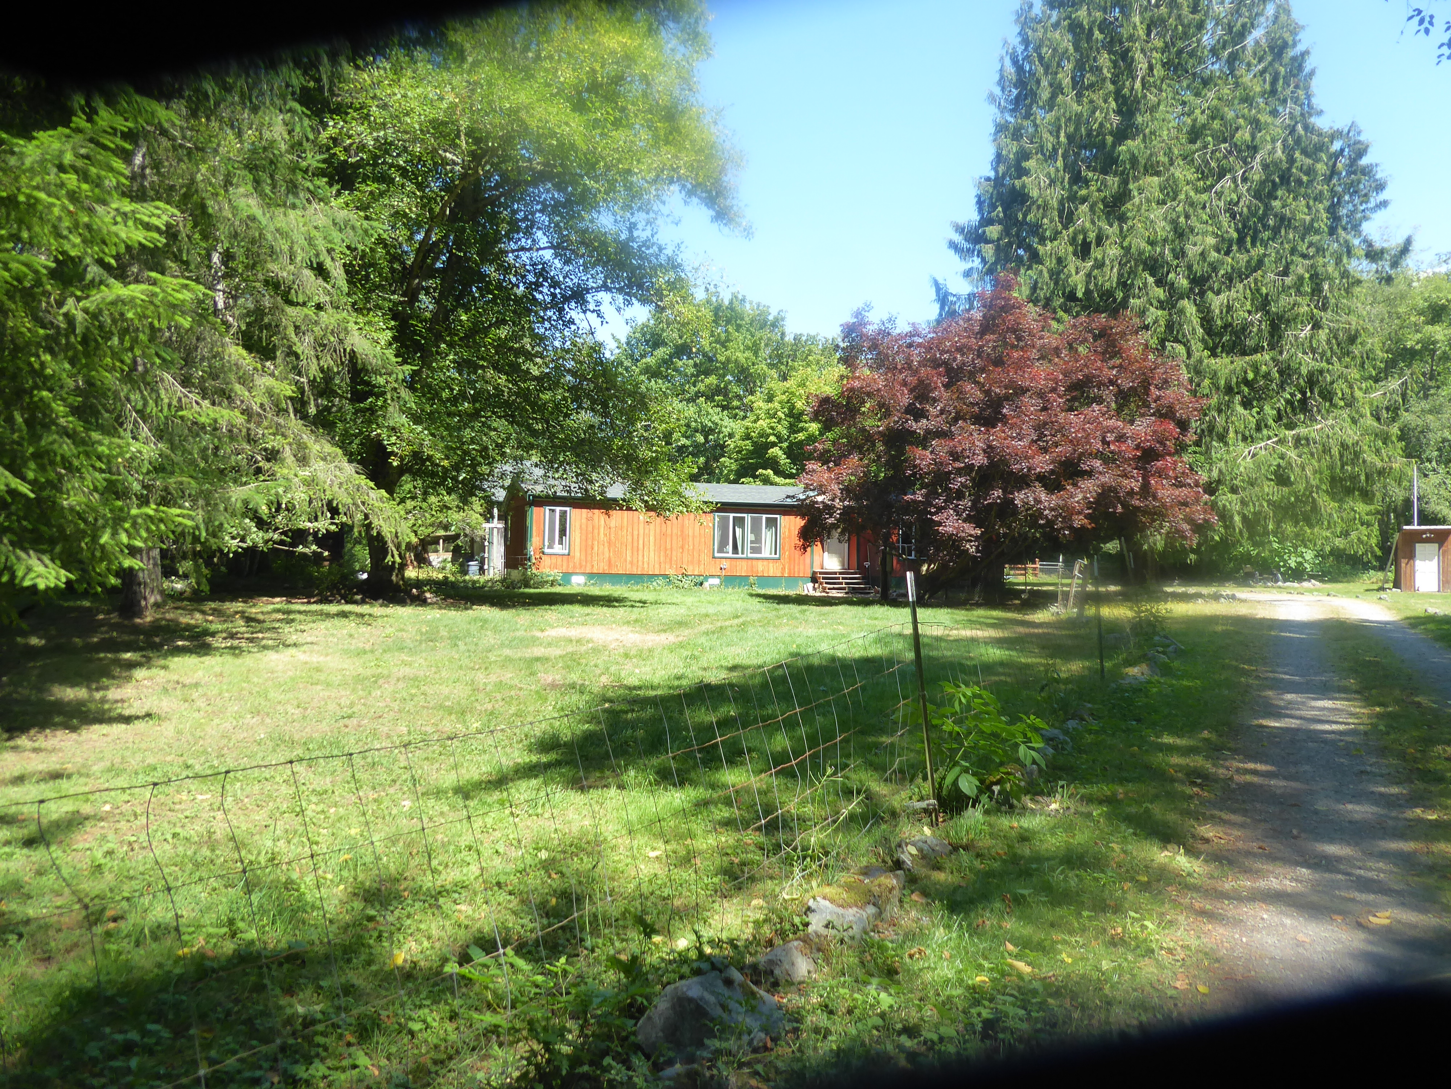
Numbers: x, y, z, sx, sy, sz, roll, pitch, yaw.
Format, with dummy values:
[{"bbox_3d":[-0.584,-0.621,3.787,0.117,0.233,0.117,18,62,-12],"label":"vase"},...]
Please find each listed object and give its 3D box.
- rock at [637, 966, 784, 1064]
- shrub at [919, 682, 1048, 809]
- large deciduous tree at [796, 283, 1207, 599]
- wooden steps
[{"bbox_3d":[-0.045,1.310,3.020,0.420,0.220,0.330,1,0,0],"label":"rock"},{"bbox_3d":[1.440,1.060,5.820,0.710,0.710,0.680,1,0,0],"label":"shrub"},{"bbox_3d":[8.950,-3.300,33.500,13.200,10.300,12.000,1,0,0],"label":"large deciduous tree"},{"bbox_3d":[4.330,1.420,38.350,1.620,0.920,1.450,1,0,-17],"label":"wooden steps"}]

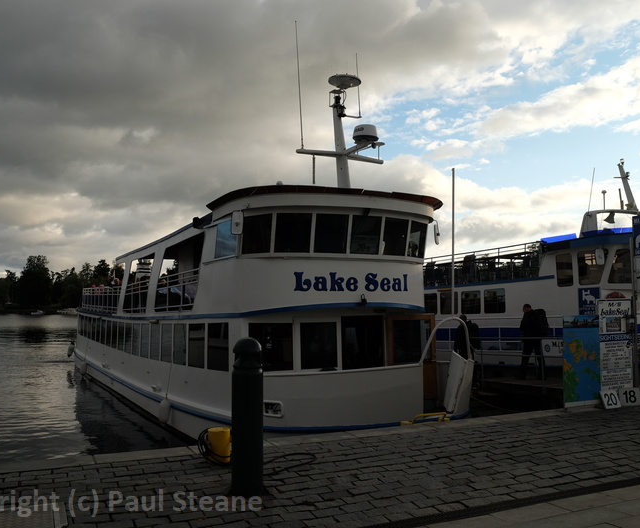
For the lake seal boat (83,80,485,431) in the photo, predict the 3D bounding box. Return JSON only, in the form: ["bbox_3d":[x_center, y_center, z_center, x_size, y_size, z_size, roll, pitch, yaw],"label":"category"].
[{"bbox_3d":[-3.666,0.556,19.580,5.600,7.685,21.400,2,-5,-28],"label":"lake seal boat"}]

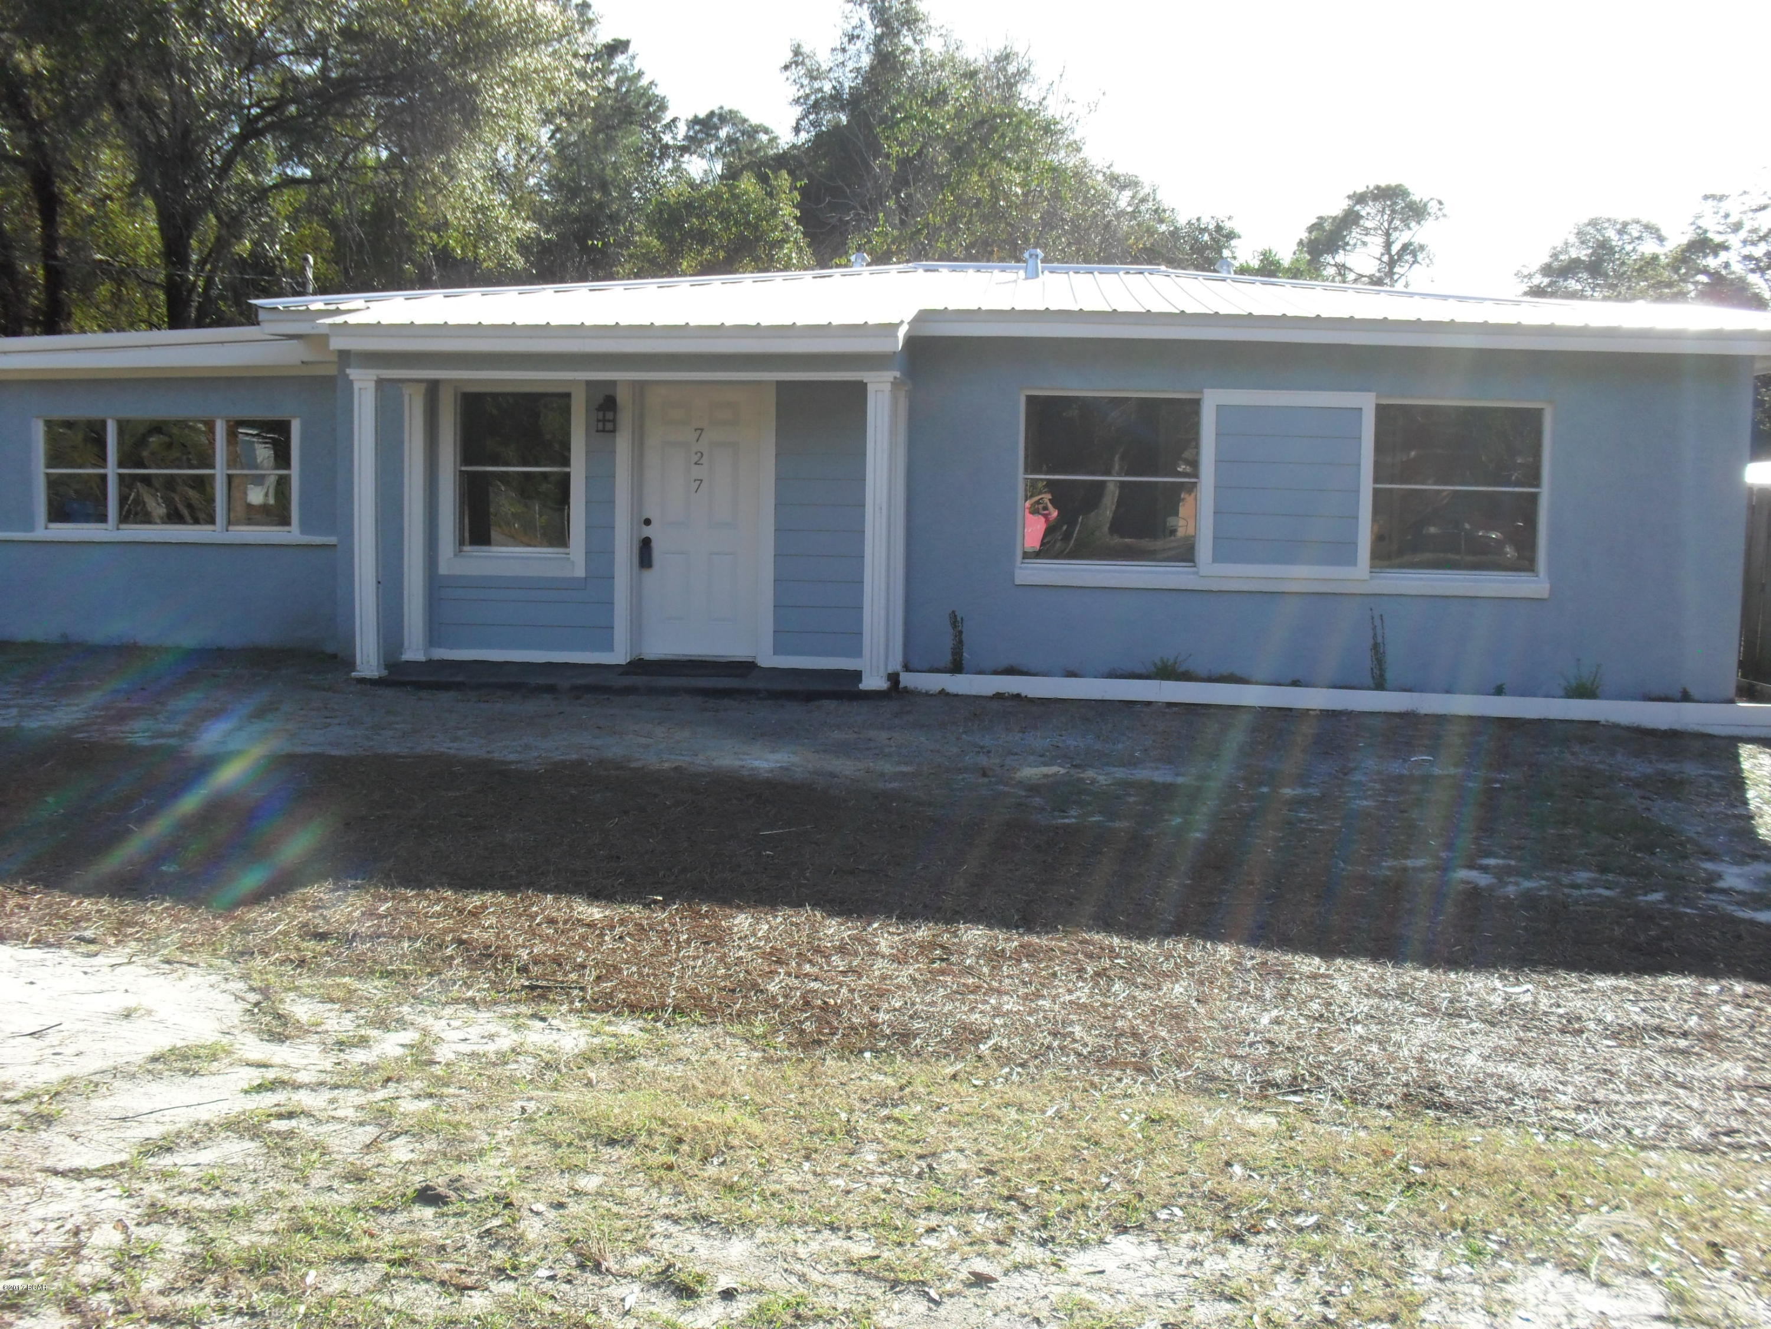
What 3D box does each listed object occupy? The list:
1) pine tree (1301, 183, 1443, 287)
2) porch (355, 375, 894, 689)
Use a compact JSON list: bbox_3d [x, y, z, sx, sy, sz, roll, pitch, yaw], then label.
[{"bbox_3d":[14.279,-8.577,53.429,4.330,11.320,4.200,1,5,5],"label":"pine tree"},{"bbox_3d":[-1.723,-0.944,12.567,3.750,2.160,1.350,1,5,5],"label":"porch"}]

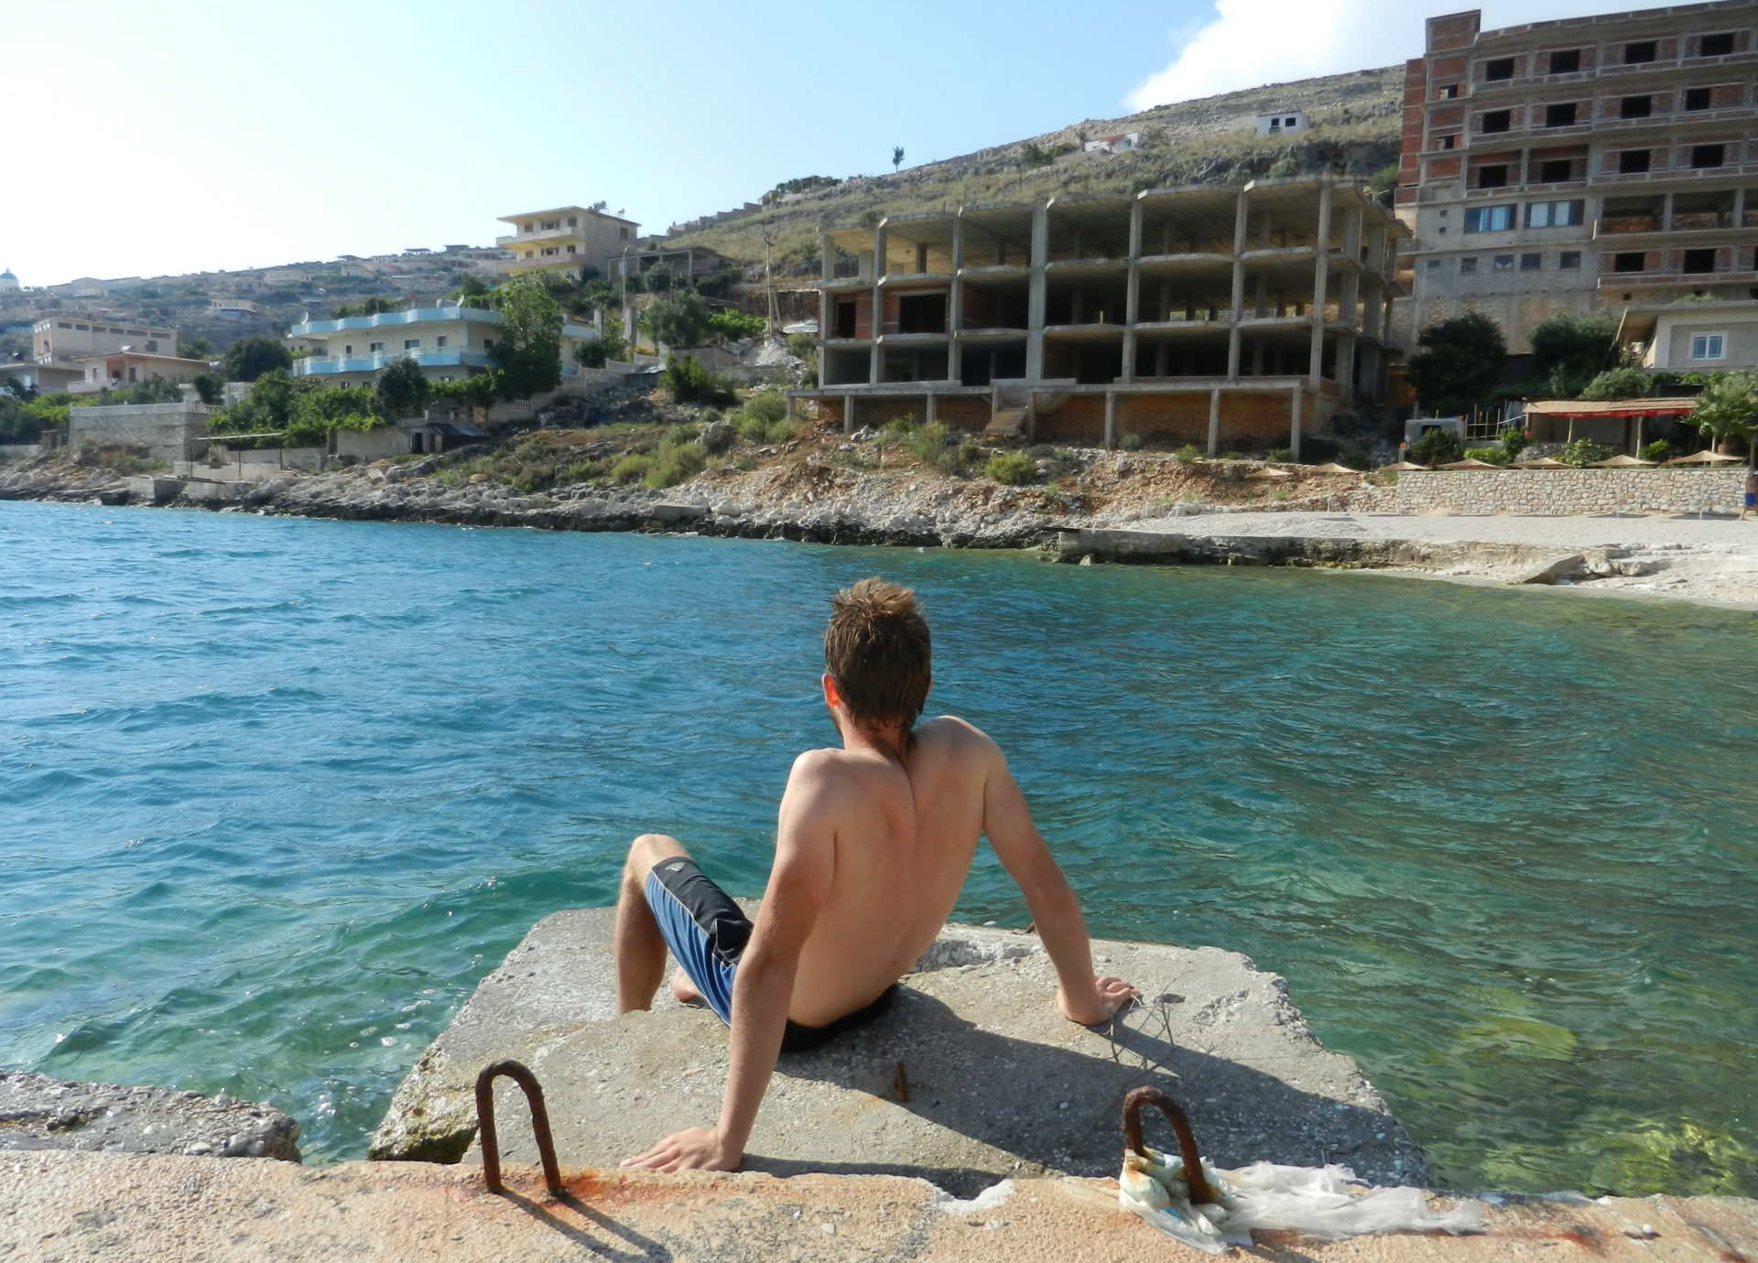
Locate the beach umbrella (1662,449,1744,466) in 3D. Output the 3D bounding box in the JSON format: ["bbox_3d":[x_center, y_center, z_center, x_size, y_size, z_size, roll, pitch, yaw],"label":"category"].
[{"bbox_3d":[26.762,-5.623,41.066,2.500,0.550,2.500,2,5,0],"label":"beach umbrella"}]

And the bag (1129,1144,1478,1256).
[{"bbox_3d":[0.542,0.715,1.623,0.460,0.080,0.190,2,5,0],"label":"bag"}]

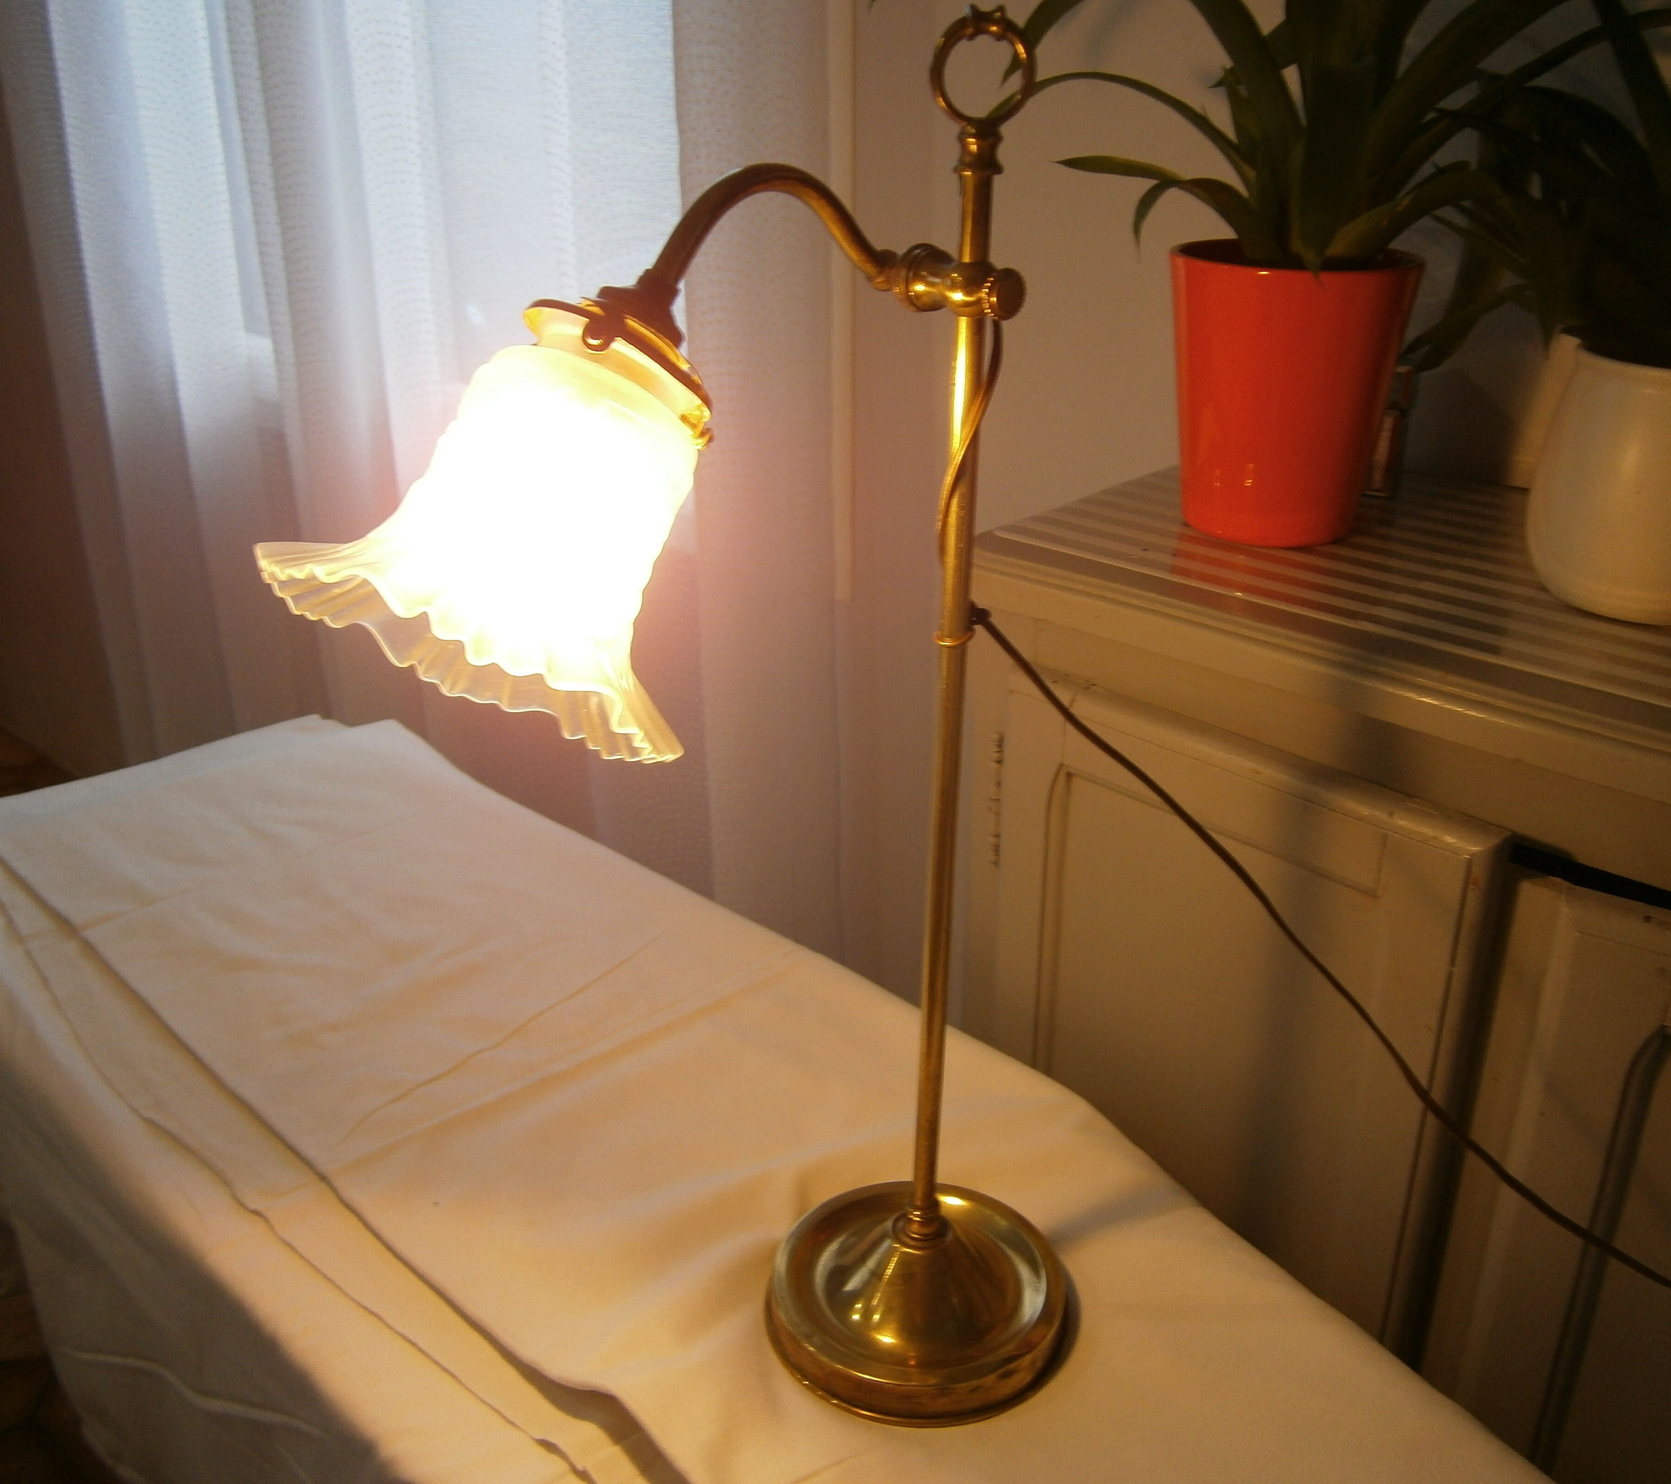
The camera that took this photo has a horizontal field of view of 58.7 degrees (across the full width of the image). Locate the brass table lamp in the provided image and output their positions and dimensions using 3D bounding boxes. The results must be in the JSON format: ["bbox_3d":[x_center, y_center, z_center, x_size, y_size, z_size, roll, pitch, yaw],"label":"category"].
[{"bbox_3d":[-0.025,0.031,0.543,0.170,0.549,0.324,21,29,39],"label":"brass table lamp"}]

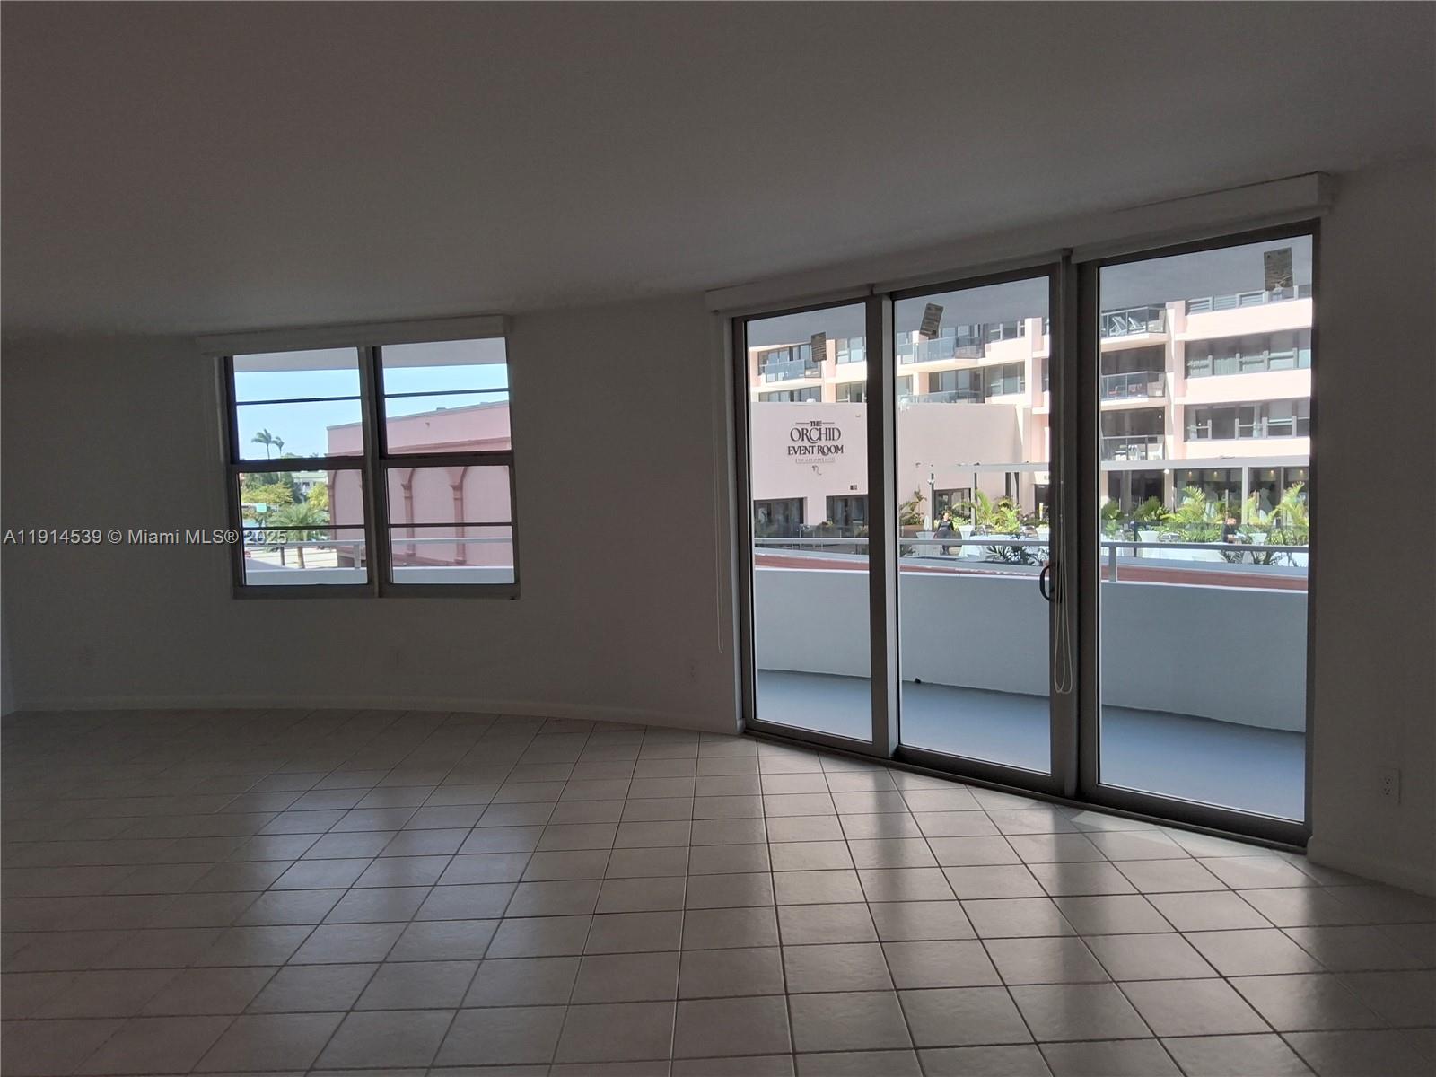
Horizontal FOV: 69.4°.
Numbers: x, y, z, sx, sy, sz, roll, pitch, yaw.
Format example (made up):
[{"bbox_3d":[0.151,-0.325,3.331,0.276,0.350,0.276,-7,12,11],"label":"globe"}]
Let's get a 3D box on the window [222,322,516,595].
[{"bbox_3d":[-2.199,-0.453,6.470,1.950,1.650,0.110,-1,4,13],"label":"window"}]

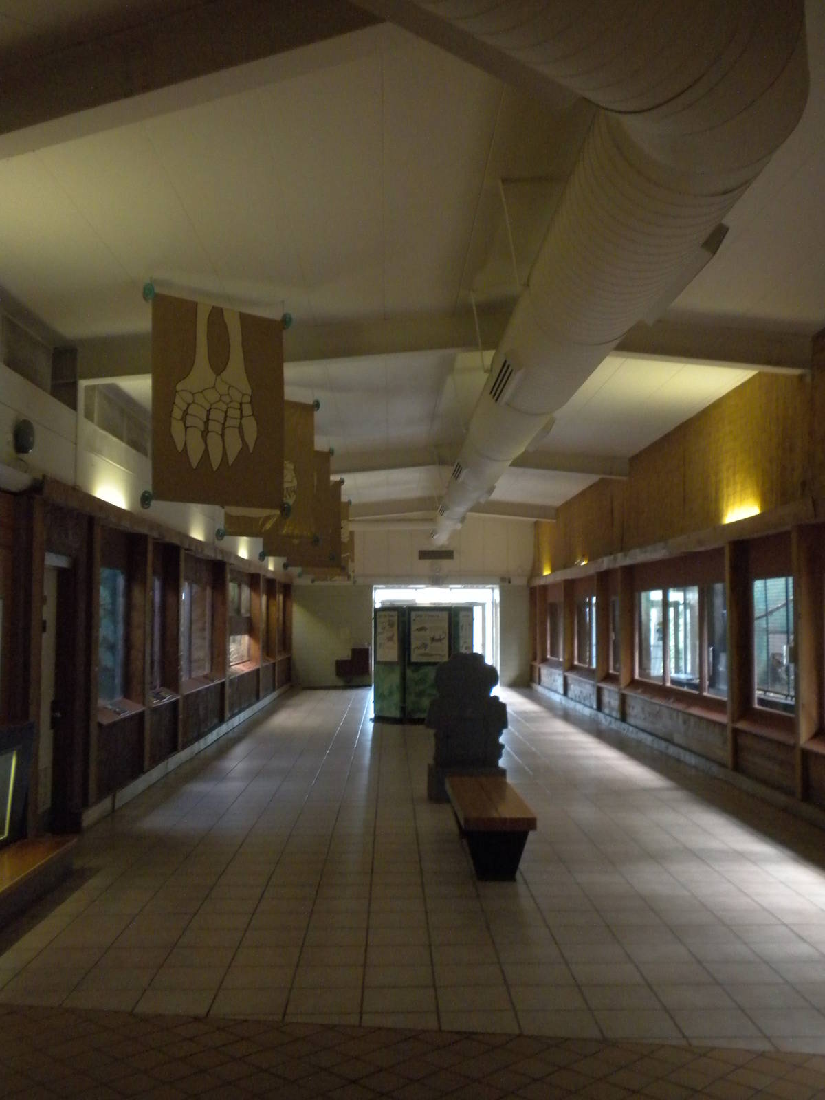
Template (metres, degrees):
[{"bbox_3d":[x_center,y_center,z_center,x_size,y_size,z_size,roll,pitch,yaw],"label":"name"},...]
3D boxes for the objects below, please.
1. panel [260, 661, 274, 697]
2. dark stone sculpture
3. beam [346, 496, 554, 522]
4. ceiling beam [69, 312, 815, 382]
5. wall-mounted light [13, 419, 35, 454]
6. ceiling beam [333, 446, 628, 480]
[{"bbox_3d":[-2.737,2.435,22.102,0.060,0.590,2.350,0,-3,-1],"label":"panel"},{"bbox_3d":[0.469,1.545,10.357,0.700,1.275,0.580,0,-3,-1],"label":"dark stone sculpture"},{"bbox_3d":[0.019,-0.783,23.749,5.730,0.540,0.190,0,-3,-1],"label":"beam"},{"bbox_3d":[0.265,-1.631,9.275,5.730,0.540,0.190,0,-3,-1],"label":"ceiling beam"},{"bbox_3d":[-2.523,-0.731,7.634,0.100,0.225,0.190,0,-3,-1],"label":"wall-mounted light"},{"bbox_3d":[0.142,-1.207,16.512,5.730,0.540,0.190,0,-3,-1],"label":"ceiling beam"}]

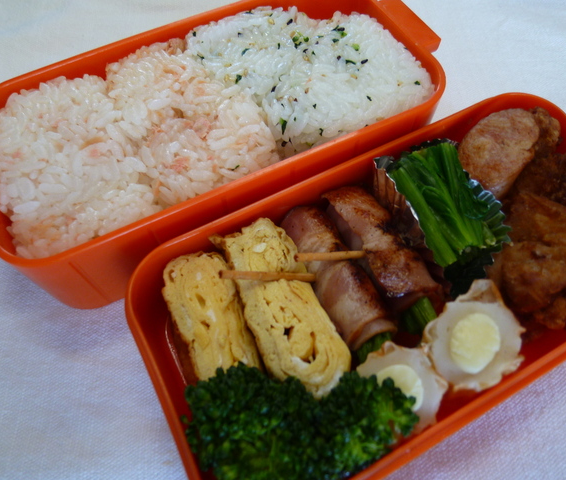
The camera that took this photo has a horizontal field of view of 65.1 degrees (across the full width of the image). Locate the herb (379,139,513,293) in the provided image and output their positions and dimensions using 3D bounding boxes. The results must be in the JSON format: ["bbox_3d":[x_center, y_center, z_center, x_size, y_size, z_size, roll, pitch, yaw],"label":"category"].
[{"bbox_3d":[0.064,-0.009,0.184,0.035,0.032,0.052,-19,63,-9],"label":"herb"}]

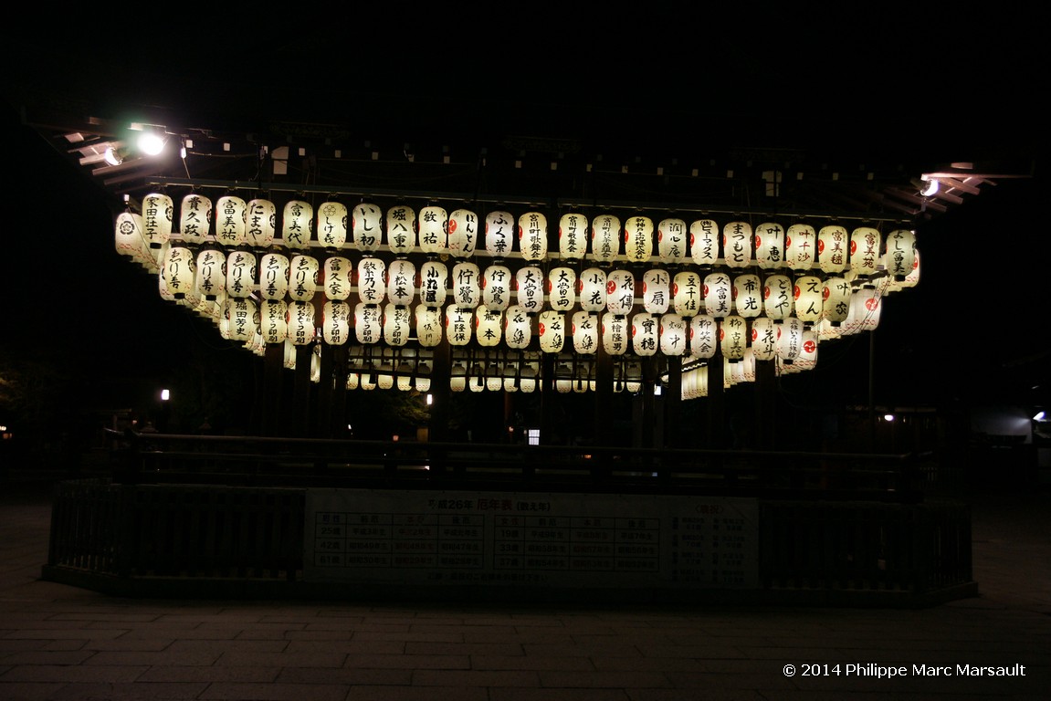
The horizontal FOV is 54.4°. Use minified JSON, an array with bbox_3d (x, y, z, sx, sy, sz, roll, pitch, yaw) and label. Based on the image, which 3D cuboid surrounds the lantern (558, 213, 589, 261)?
[{"bbox_3d":[0.562,-1.309,11.865,0.310,0.540,0.310,2,-6,-4],"label":"lantern"}]

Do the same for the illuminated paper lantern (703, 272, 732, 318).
[{"bbox_3d":[2.354,-0.676,12.498,0.335,0.570,0.335,3,-6,-9],"label":"illuminated paper lantern"}]

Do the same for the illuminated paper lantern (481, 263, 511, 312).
[{"bbox_3d":[-0.332,-0.745,12.084,0.330,0.560,0.330,2,-6,-4],"label":"illuminated paper lantern"}]

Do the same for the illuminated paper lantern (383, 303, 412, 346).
[{"bbox_3d":[-1.589,-0.329,12.705,0.310,0.540,0.310,2,-6,-4],"label":"illuminated paper lantern"}]

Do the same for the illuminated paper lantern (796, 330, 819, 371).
[{"bbox_3d":[3.841,-0.009,13.980,0.330,0.560,0.330,2,-6,-4],"label":"illuminated paper lantern"}]

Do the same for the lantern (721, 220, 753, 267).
[{"bbox_3d":[2.498,-1.229,12.010,0.335,0.570,0.335,1,-6,9],"label":"lantern"}]

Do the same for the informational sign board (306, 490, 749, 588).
[{"bbox_3d":[0.110,1.873,10.109,4.522,0.895,0.030,2,-5,-5],"label":"informational sign board"}]

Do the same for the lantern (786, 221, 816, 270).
[{"bbox_3d":[3.170,-1.191,11.749,0.335,0.585,0.335,2,-5,-4],"label":"lantern"}]

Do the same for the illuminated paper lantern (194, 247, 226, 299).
[{"bbox_3d":[-3.900,-0.959,12.707,0.350,0.620,0.350,2,-6,-5],"label":"illuminated paper lantern"}]

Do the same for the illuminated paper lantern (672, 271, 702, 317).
[{"bbox_3d":[1.764,-0.602,11.133,0.295,0.510,0.295,2,-5,-5],"label":"illuminated paper lantern"}]

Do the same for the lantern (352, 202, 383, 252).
[{"bbox_3d":[-1.901,-1.478,12.296,0.350,0.620,0.350,2,-6,-5],"label":"lantern"}]

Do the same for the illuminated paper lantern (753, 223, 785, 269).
[{"bbox_3d":[2.848,-1.212,11.903,0.330,0.560,0.330,2,-6,-4],"label":"illuminated paper lantern"}]

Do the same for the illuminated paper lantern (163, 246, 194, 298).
[{"bbox_3d":[-3.923,-0.895,11.584,0.335,0.585,0.335,2,-5,-4],"label":"illuminated paper lantern"}]

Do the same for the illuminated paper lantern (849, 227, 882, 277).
[{"bbox_3d":[3.934,-1.144,11.804,0.335,0.585,0.335,2,-5,-4],"label":"illuminated paper lantern"}]

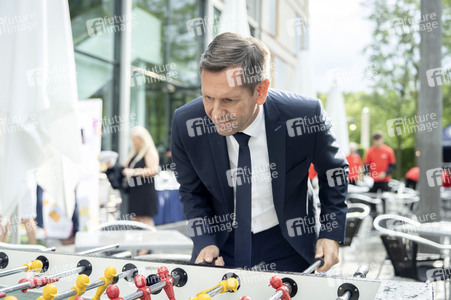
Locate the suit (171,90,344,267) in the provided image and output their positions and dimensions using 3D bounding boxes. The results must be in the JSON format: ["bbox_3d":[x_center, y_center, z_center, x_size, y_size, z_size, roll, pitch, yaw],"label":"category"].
[{"bbox_3d":[0.150,0.508,1.790,0.600,1.380,0.620,0,-2,16],"label":"suit"}]

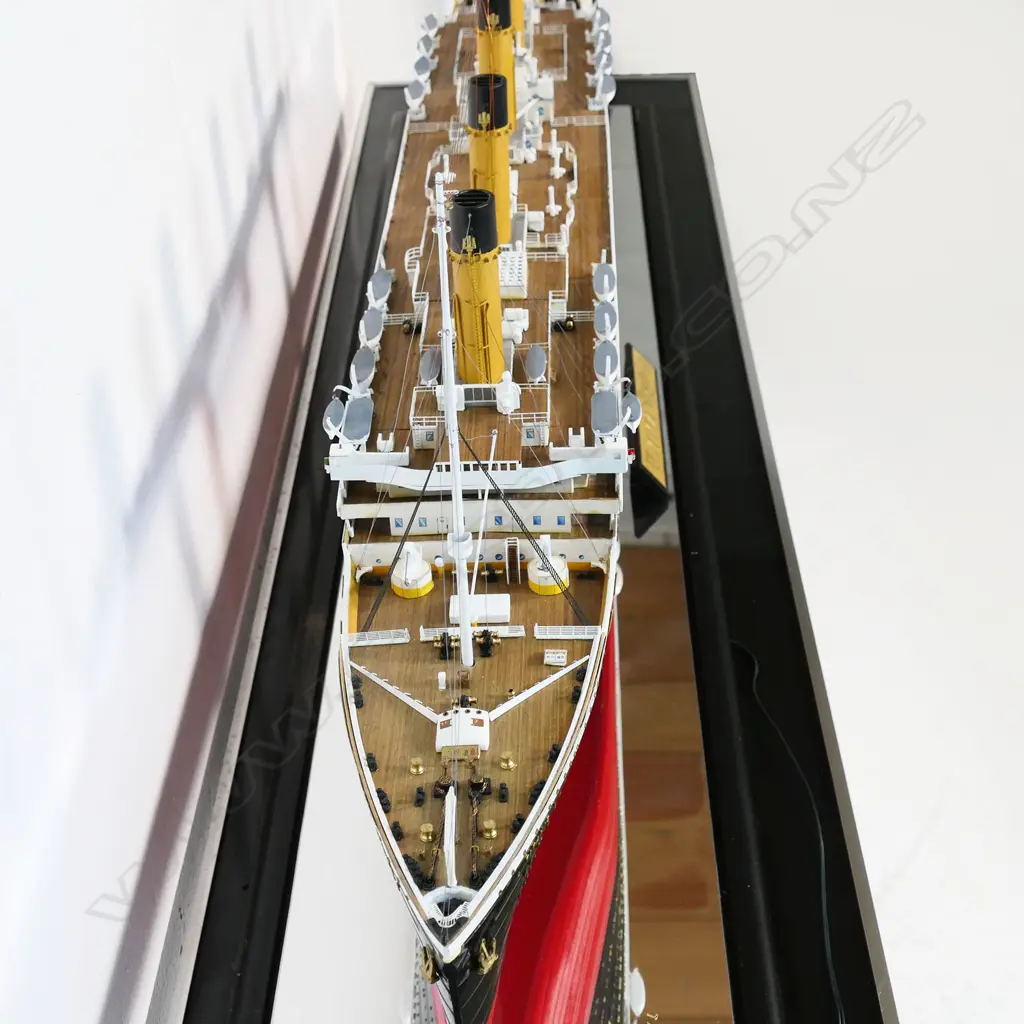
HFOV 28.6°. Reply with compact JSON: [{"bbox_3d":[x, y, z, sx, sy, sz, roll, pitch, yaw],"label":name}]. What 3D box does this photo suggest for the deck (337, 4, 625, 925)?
[{"bbox_3d":[-0.006,-0.142,1.010,0.115,0.045,0.980,-1,31,2],"label":"deck"}]

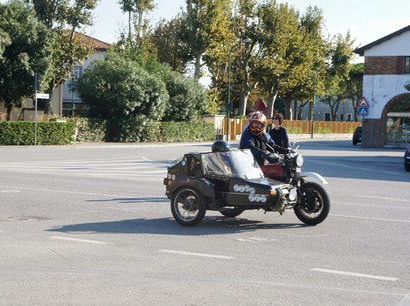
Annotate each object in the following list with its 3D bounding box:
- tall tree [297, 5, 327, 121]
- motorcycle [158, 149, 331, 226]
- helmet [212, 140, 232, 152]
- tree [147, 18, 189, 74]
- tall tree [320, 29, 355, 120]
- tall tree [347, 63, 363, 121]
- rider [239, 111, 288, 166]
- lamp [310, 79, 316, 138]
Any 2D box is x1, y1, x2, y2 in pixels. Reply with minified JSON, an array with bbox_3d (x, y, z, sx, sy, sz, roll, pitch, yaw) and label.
[{"bbox_3d":[11.681,-8.806,114.202,4.600,14.735,4.600,1,2,0],"label":"tall tree"},{"bbox_3d":[0.510,0.490,15.550,2.280,1.170,1.620,2,2,39],"label":"motorcycle"},{"bbox_3d":[0.267,-0.070,15.500,0.310,0.260,0.250,2,2,40],"label":"helmet"},{"bbox_3d":[-3.833,-7.452,104.165,4.800,12.021,4.800,1,2,0],"label":"tree"},{"bbox_3d":[14.792,-7.505,116.166,4.600,12.140,4.600,1,2,0],"label":"tall tree"},{"bbox_3d":[17.861,-6.159,124.125,4.000,9.123,4.000,1,2,0],"label":"tall tree"},{"bbox_3d":[0.892,0.044,15.935,0.750,1.340,0.850,-1,2,-45],"label":"rider"},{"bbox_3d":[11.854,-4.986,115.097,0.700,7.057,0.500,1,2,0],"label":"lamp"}]

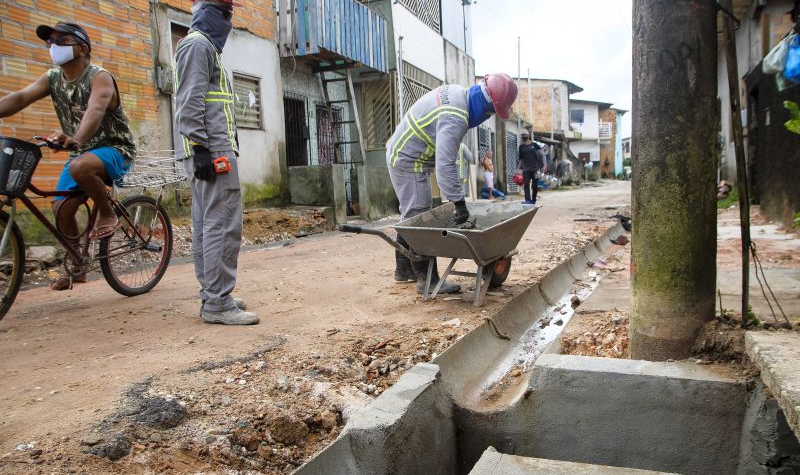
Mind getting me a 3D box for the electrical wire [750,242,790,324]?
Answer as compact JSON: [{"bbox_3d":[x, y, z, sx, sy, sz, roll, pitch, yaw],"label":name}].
[{"bbox_3d":[1.744,0.211,7.800,0.190,0.400,0.100,0,2,17],"label":"electrical wire"}]

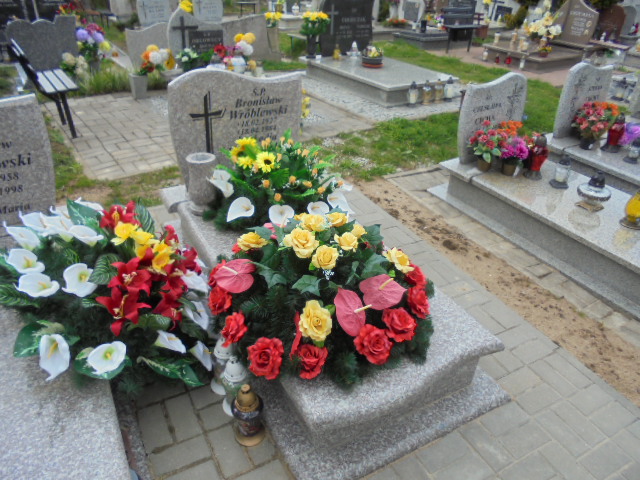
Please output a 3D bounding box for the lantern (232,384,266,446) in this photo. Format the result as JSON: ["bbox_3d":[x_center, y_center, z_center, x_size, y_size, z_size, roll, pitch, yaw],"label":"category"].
[{"bbox_3d":[-0.264,0.638,1.763,0.115,0.257,0.115,2,30,-1],"label":"lantern"}]

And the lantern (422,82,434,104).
[{"bbox_3d":[1.342,-1.850,5.978,0.112,0.277,0.112,-14,34,-26],"label":"lantern"}]

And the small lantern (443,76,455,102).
[{"bbox_3d":[1.669,-1.934,6.137,0.118,0.285,0.118,-14,34,-26],"label":"small lantern"}]

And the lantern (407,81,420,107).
[{"bbox_3d":[1.145,-1.787,5.851,0.120,0.283,0.120,2,30,-1],"label":"lantern"}]

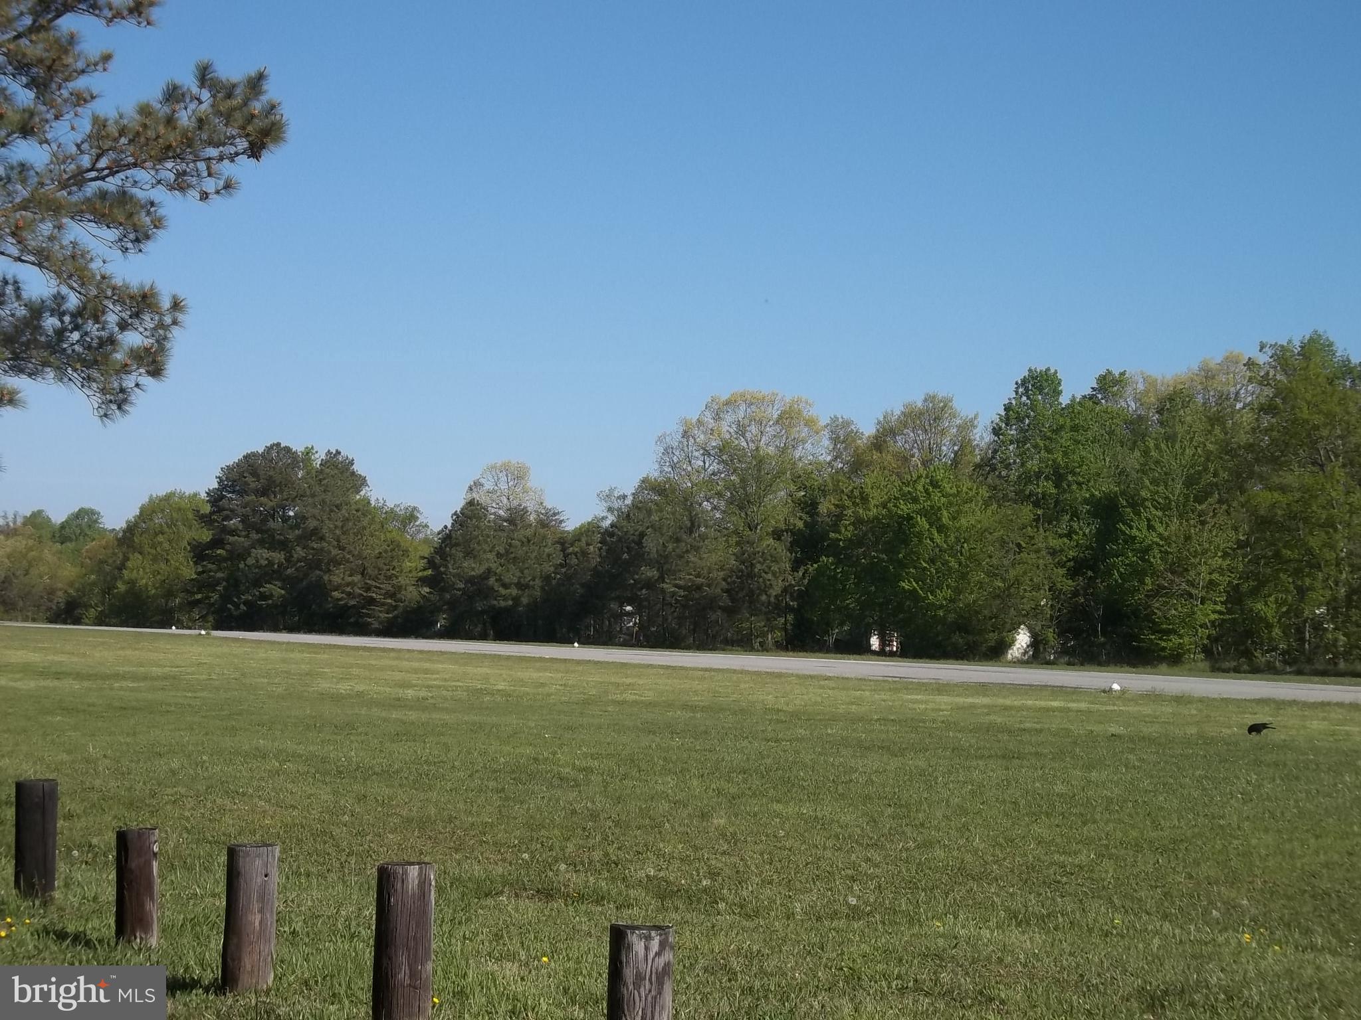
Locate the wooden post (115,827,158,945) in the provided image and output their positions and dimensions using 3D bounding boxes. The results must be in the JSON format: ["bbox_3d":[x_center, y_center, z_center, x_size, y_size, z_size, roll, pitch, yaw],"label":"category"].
[{"bbox_3d":[-2.513,1.744,11.450,0.190,0.526,0.190,2,-3,-12],"label":"wooden post"}]

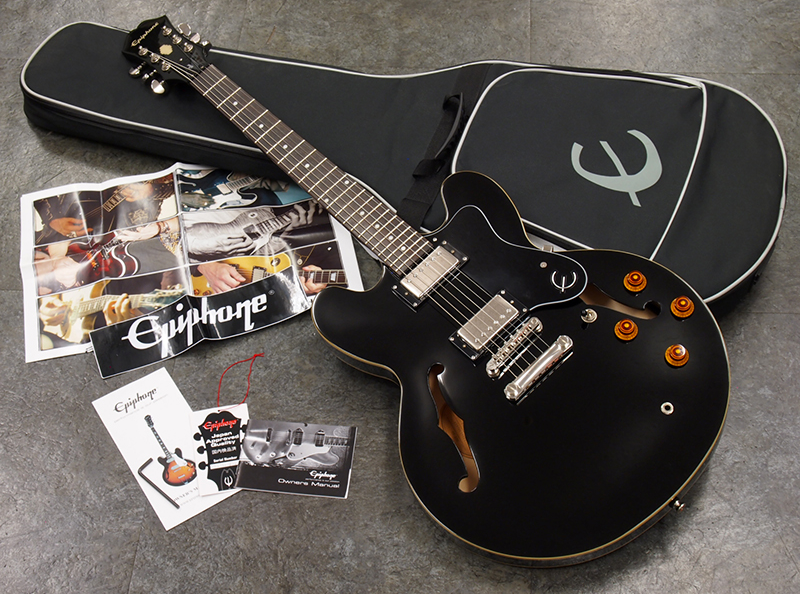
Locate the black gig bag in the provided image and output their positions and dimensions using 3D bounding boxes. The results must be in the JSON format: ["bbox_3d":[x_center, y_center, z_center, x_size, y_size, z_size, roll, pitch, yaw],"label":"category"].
[{"bbox_3d":[-0.017,-0.229,1.819,1.100,0.080,0.424,14,54,12],"label":"black gig bag"}]

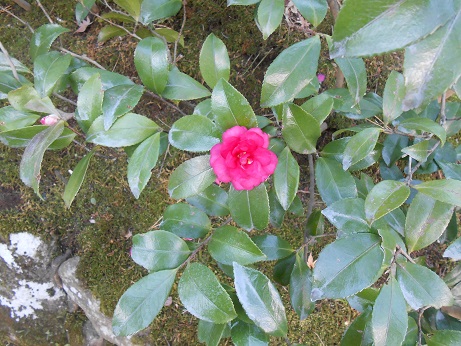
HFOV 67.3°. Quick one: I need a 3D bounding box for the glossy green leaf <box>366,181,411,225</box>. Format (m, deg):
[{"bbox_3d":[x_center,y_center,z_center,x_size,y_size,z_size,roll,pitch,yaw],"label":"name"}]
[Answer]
[{"bbox_3d":[0.159,0.030,0.350,0.057,0.012,0.034,-44,69,0],"label":"glossy green leaf"}]

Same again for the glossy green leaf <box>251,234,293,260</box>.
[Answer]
[{"bbox_3d":[0.048,0.089,0.412,0.061,0.010,0.031,7,79,-5],"label":"glossy green leaf"}]

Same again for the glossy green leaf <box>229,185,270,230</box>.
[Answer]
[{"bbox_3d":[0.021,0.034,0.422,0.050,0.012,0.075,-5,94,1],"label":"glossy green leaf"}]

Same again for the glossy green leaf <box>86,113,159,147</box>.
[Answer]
[{"bbox_3d":[-0.113,-0.045,0.368,0.076,0.012,0.034,-8,79,-10],"label":"glossy green leaf"}]

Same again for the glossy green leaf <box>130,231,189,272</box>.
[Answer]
[{"bbox_3d":[-0.079,0.088,0.390,0.070,0.010,0.049,0,73,8],"label":"glossy green leaf"}]

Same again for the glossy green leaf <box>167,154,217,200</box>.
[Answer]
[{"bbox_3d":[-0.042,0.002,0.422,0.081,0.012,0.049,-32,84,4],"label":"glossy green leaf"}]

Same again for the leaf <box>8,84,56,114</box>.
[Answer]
[{"bbox_3d":[-0.243,-0.088,0.425,0.074,0.013,0.032,26,57,8],"label":"leaf"}]

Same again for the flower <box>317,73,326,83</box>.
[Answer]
[{"bbox_3d":[0.143,-0.152,0.550,0.022,0.013,0.022,0,63,0],"label":"flower"}]

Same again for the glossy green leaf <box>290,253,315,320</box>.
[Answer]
[{"bbox_3d":[0.095,0.153,0.455,0.031,0.012,0.099,-4,102,14],"label":"glossy green leaf"}]

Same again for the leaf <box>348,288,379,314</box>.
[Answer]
[{"bbox_3d":[0.144,0.134,0.365,0.042,0.012,0.032,5,78,14],"label":"leaf"}]

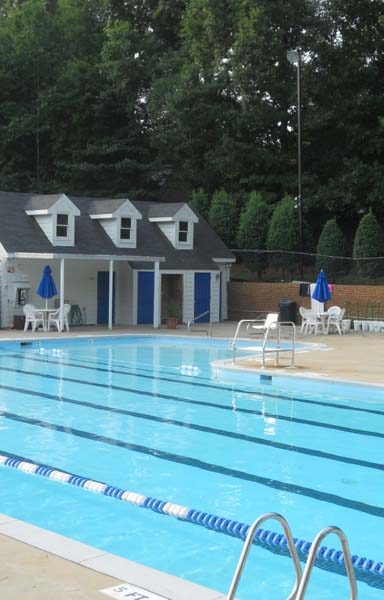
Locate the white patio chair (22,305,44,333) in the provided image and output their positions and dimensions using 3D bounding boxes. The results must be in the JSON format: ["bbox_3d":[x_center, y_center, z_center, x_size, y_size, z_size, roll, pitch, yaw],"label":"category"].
[{"bbox_3d":[-5.219,0.618,31.300,0.580,0.880,0.600,2,2,45],"label":"white patio chair"}]

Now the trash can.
[{"bbox_3d":[3.807,0.526,37.500,0.620,0.970,0.620,1,1,0],"label":"trash can"}]

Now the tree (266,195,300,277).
[{"bbox_3d":[3.979,-2.761,41.200,1.500,3.650,1.500,1,2,0],"label":"tree"}]

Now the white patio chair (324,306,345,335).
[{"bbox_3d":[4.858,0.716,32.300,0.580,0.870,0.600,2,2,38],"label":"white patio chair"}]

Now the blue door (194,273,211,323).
[{"bbox_3d":[0.455,-0.081,39.225,0.898,2.060,0.071,-1,2,-41],"label":"blue door"}]

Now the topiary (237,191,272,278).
[{"bbox_3d":[2.797,-2.931,42.400,1.550,3.950,1.550,1,2,0],"label":"topiary"}]

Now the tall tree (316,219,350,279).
[{"bbox_3d":[5.974,-2.174,40.000,1.420,2.550,1.420,1,1,0],"label":"tall tree"}]

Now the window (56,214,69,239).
[{"bbox_3d":[-4.522,-2.589,33.151,0.530,0.826,0.102,-1,2,-41],"label":"window"}]

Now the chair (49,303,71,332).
[{"bbox_3d":[-4.272,0.583,30.588,0.580,0.880,0.580,2,2,31],"label":"chair"}]

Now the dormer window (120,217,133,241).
[{"bbox_3d":[-2.423,-2.628,34.974,0.530,0.826,0.102,-1,2,-41],"label":"dormer window"}]

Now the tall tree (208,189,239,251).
[{"bbox_3d":[1.589,-3.194,45.523,1.581,4.225,1.581,0,2,0],"label":"tall tree"}]

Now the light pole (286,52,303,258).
[{"bbox_3d":[4.394,-5.823,40.633,0.561,9.793,0.408,-1,2,-43],"label":"light pole"}]

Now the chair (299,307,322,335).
[{"bbox_3d":[4.027,0.714,32.200,0.580,0.870,0.600,2,2,41],"label":"chair"}]

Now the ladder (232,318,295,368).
[{"bbox_3d":[1.521,0.909,20.036,1.150,1.000,0.850,0,2,-22],"label":"ladder"}]

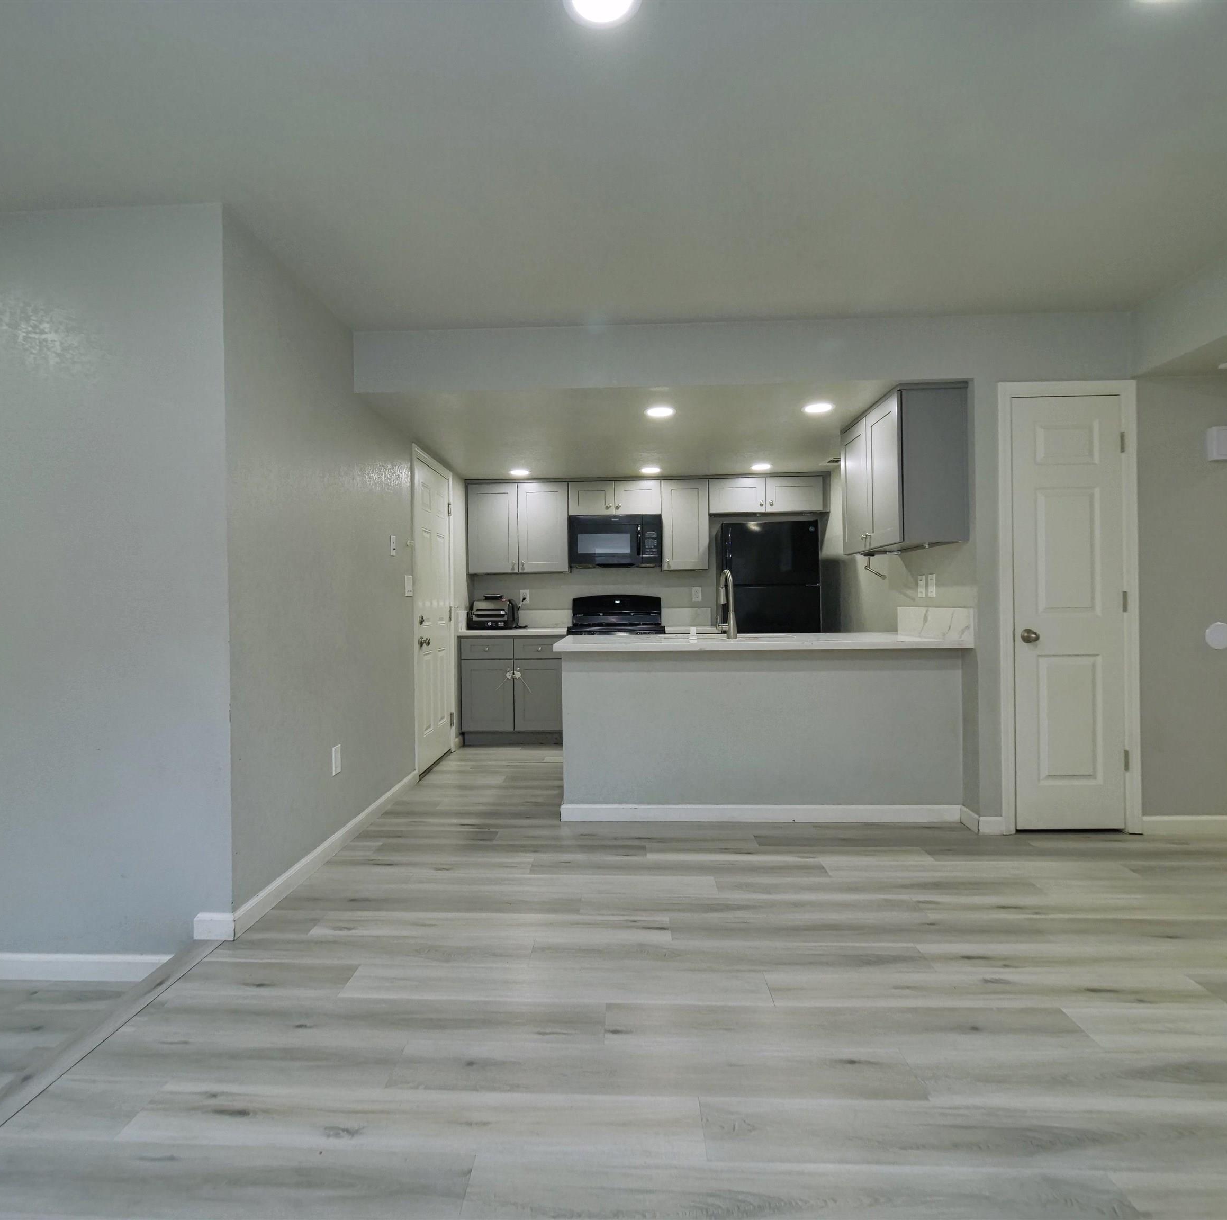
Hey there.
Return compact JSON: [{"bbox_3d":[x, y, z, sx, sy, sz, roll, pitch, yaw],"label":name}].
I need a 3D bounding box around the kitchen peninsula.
[{"bbox_3d":[0.728,0.604,3.579,2.007,0.912,0.840,-1,0,2],"label":"kitchen peninsula"}]

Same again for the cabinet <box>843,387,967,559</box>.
[{"bbox_3d":[1.587,-0.723,3.651,0.329,0.774,0.863,-1,0,2],"label":"cabinet"}]

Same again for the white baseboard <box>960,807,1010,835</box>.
[{"bbox_3d":[1.767,1.006,3.160,0.130,0.085,0.180,-1,0,2],"label":"white baseboard"}]

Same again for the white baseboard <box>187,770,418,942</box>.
[{"bbox_3d":[-1.310,1.049,3.161,0.139,0.088,1.986,-1,0,1],"label":"white baseboard"}]

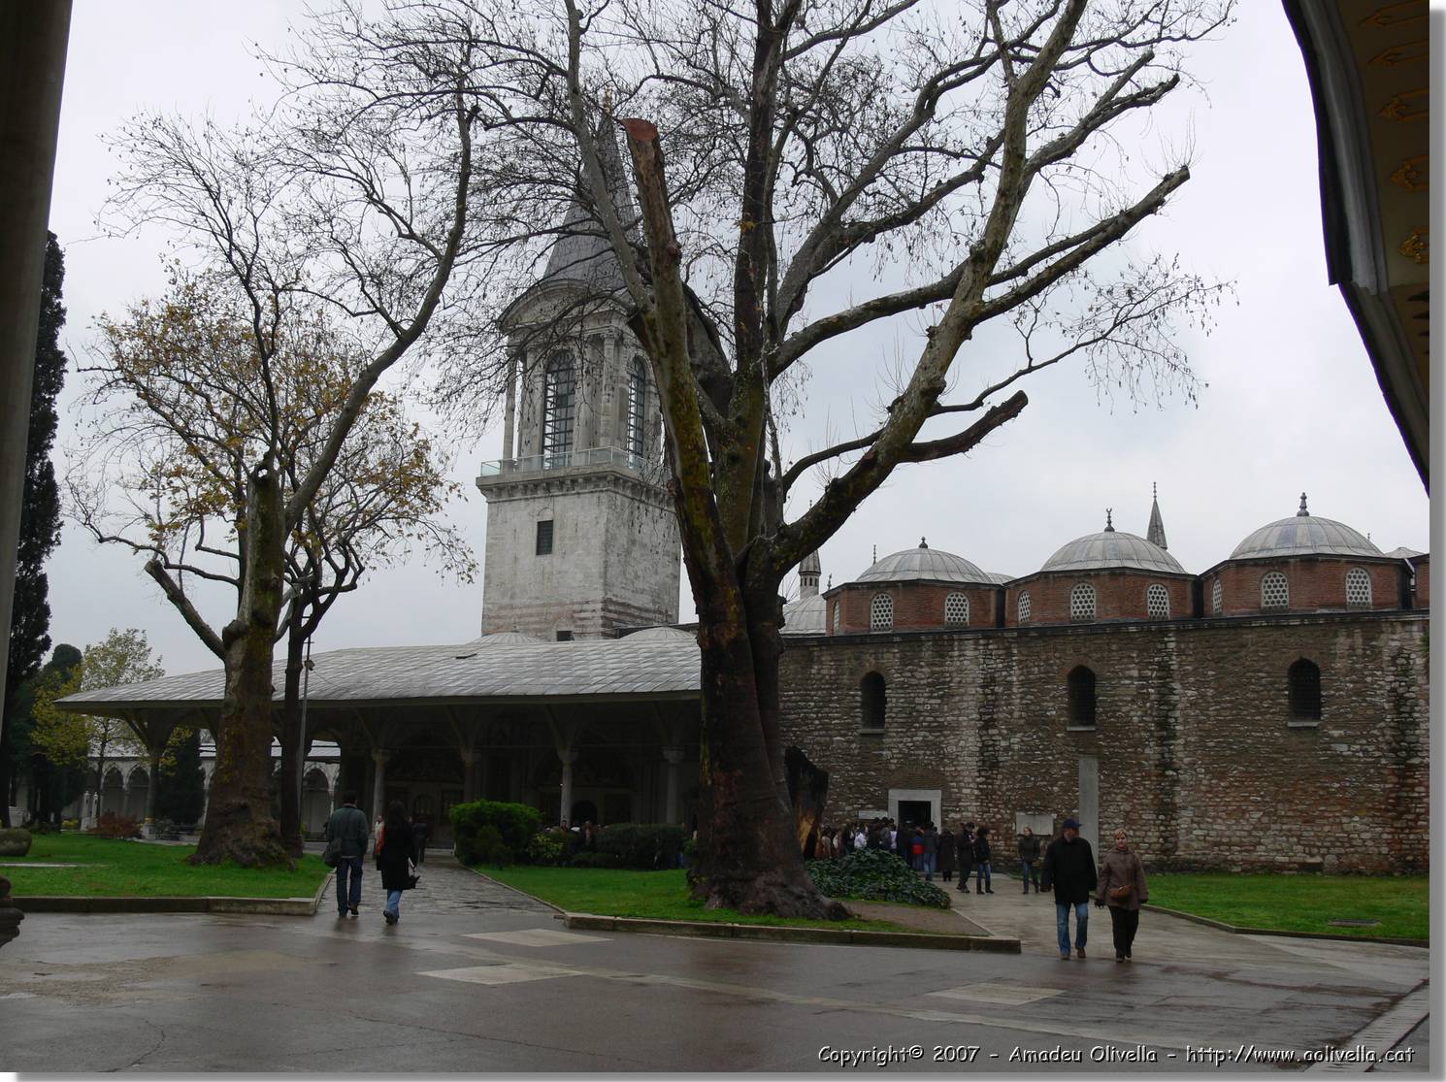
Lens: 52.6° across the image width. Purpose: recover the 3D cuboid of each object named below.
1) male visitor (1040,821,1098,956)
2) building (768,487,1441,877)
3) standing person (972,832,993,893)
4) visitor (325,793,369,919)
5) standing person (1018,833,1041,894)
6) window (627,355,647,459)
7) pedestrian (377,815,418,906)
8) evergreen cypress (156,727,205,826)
[{"bbox_3d":[4.426,4.462,18.833,0.700,1.760,0.460,1,-11,0],"label":"male visitor"},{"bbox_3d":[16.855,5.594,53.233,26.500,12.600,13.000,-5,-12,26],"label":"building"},{"bbox_3d":[6.579,8.118,37.184,0.380,1.660,0.480,-8,-14,40],"label":"standing person"},{"bbox_3d":[-5.414,4.561,21.322,0.620,1.750,0.450,4,-11,-14],"label":"visitor"},{"bbox_3d":[7.785,8.130,37.244,0.550,1.660,0.360,-3,-11,21],"label":"standing person"},{"bbox_3d":[-4.685,-7.190,80.000,0.350,6.200,1.850,-5,-12,26],"label":"window"},{"bbox_3d":[-4.407,4.390,20.033,0.560,1.650,0.480,4,-11,-14],"label":"pedestrian"},{"bbox_3d":[-30.908,12.924,83.648,2.400,7.000,2.400,1,-11,0],"label":"evergreen cypress"}]

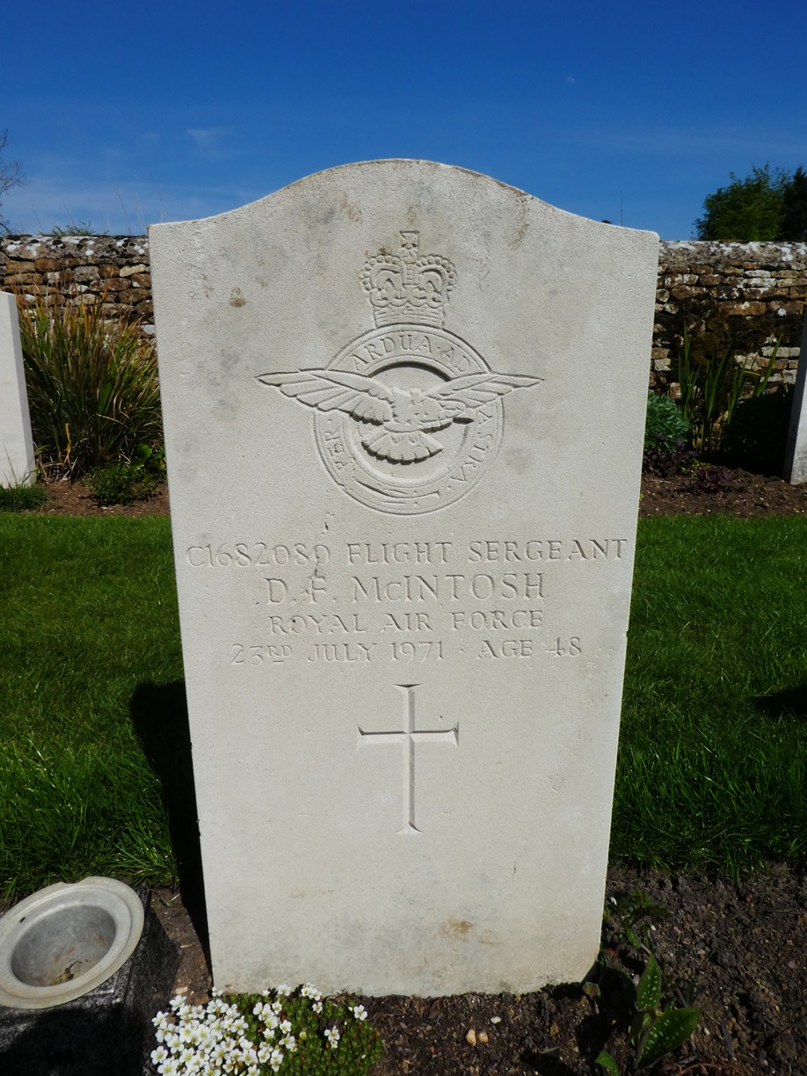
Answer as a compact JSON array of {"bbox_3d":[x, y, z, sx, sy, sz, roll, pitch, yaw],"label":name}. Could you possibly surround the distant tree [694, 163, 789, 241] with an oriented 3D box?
[{"bbox_3d":[9.400,-7.550,20.700,3.400,5.000,3.300,0,15,0],"label":"distant tree"}]

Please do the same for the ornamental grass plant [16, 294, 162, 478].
[{"bbox_3d":[-1.440,-0.745,3.470,0.760,0.820,0.720,0,15,0],"label":"ornamental grass plant"}]

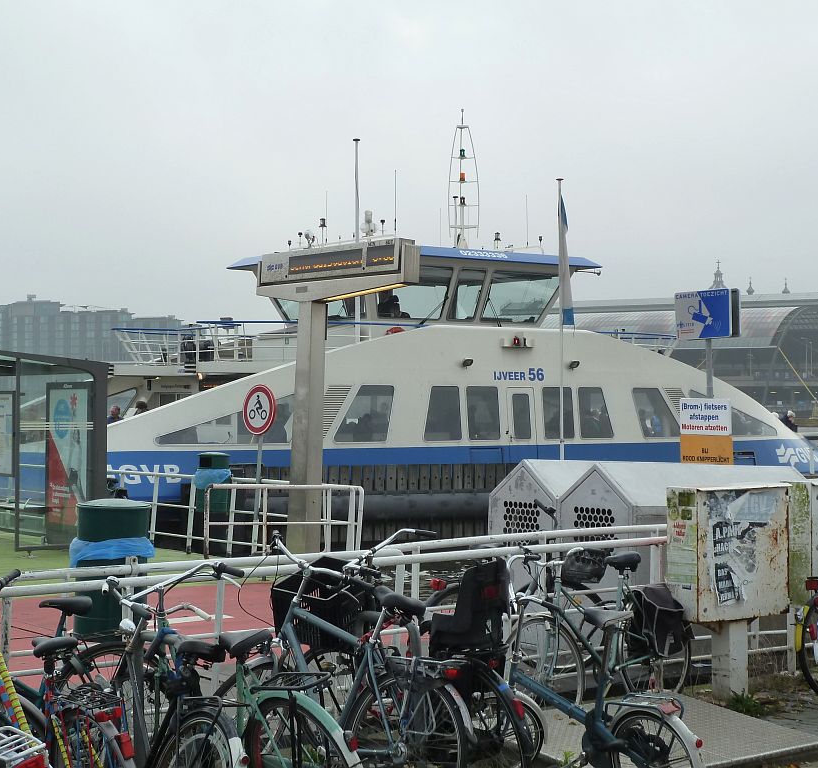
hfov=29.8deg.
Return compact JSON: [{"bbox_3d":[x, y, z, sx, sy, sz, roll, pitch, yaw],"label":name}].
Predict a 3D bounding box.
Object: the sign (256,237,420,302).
[{"bbox_3d":[-0.953,-1.407,19.894,0.320,0.700,3.030,3,-2,-40],"label":"sign"}]

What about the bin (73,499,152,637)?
[{"bbox_3d":[-2.315,1.443,12.000,0.575,1.070,0.575,2,-2,-18],"label":"bin"}]

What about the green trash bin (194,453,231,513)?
[{"bbox_3d":[-3.541,1.802,28.000,0.570,1.070,0.570,1,-1,0],"label":"green trash bin"}]

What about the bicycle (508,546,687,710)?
[{"bbox_3d":[1.204,1.551,9.500,1.770,1.110,0.600,1,-1,-43],"label":"bicycle"}]

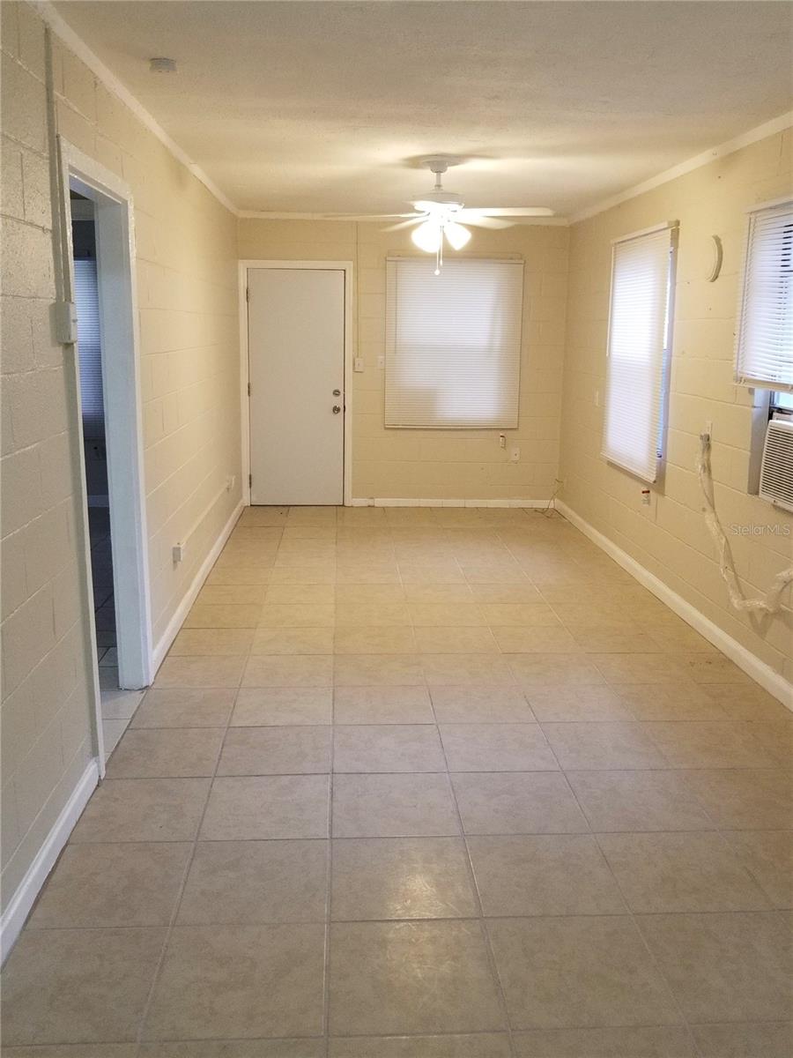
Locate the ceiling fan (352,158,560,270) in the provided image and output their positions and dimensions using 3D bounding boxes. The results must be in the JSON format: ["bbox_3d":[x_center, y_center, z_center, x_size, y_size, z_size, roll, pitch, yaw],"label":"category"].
[{"bbox_3d":[0.231,-1.739,4.426,1.299,0.589,1.299,0,14,-4],"label":"ceiling fan"}]

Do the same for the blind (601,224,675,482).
[{"bbox_3d":[1.548,-1.147,5.176,0.061,1.492,1.066,0,14,-4],"label":"blind"}]

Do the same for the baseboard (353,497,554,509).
[{"bbox_3d":[0.513,-0.242,7.229,1.847,0.086,0.020,0,14,-4],"label":"baseboard"}]

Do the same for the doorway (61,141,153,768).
[{"bbox_3d":[-1.131,-0.243,3.028,0.152,2.101,0.802,0,14,-4],"label":"doorway"}]

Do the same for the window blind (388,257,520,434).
[{"bbox_3d":[0.500,-1.589,6.862,1.188,1.441,0.061,0,14,-4],"label":"window blind"}]

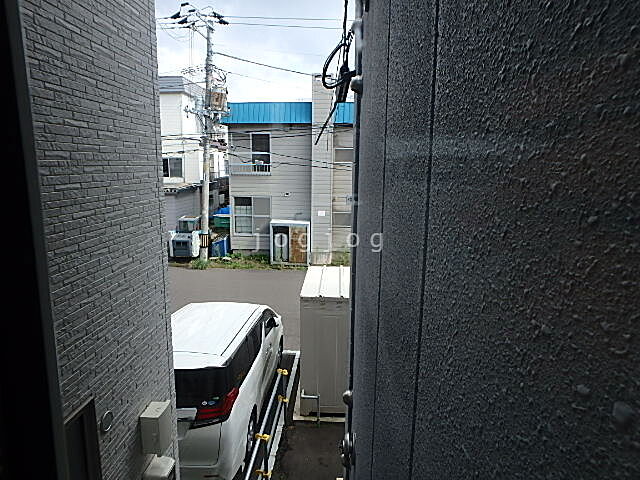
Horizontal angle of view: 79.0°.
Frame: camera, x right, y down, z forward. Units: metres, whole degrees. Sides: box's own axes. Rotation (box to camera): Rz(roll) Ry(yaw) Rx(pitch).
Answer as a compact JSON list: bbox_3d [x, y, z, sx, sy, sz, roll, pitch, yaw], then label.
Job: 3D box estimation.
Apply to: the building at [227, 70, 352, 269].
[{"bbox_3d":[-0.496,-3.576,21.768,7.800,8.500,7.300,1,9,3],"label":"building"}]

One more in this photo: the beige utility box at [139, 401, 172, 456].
[{"bbox_3d":[-1.145,1.327,2.733,0.132,0.288,0.170,1,10,4],"label":"beige utility box"}]

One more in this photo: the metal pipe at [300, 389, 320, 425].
[{"bbox_3d":[-0.140,2.658,6.205,0.314,0.606,0.070,1,10,4],"label":"metal pipe"}]

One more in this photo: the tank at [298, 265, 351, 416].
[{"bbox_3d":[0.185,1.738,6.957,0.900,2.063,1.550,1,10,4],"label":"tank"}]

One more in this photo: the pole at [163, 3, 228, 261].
[{"bbox_3d":[-5.151,-4.354,17.119,2.464,10.763,1.300,1,10,4],"label":"pole"}]

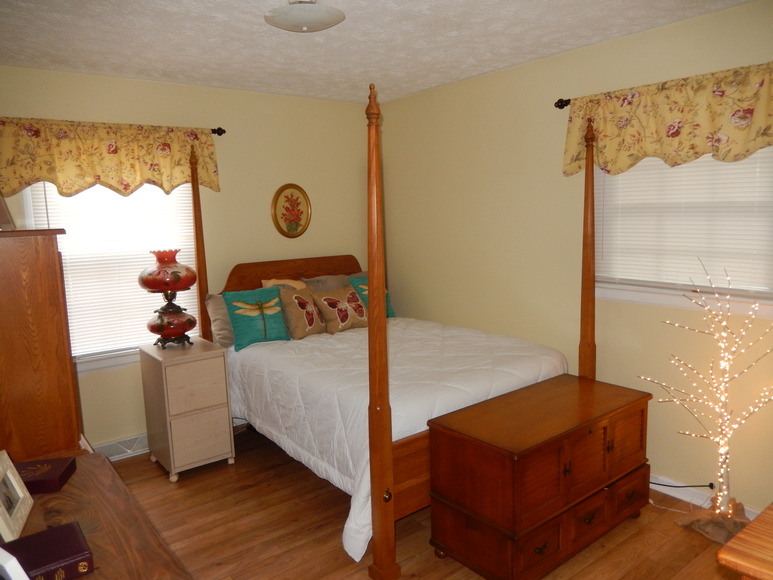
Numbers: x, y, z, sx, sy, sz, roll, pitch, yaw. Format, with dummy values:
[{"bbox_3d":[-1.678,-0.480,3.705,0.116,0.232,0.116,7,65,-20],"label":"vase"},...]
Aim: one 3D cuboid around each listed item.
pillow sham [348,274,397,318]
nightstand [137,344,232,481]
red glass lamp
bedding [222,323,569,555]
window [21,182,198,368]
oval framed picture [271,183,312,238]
[{"bbox_3d":[-0.110,0.063,4.365,0.401,0.391,0.140,-9,-11,-42],"label":"pillow sham"},{"bbox_3d":[-1.248,0.738,3.519,0.391,0.747,0.431,-8,10,-38],"label":"nightstand"},{"bbox_3d":[-1.347,0.044,3.536,0.361,0.642,0.361,-8,10,-38],"label":"red glass lamp"},{"bbox_3d":[-0.075,0.670,3.536,1.645,0.652,1.866,-8,10,-38],"label":"bedding"},{"bbox_3d":[-1.656,-0.193,3.545,1.003,1.354,0.080,-8,10,-38],"label":"window"},{"bbox_3d":[-0.714,-0.602,4.248,0.351,0.416,0.030,-8,10,-38],"label":"oval framed picture"}]

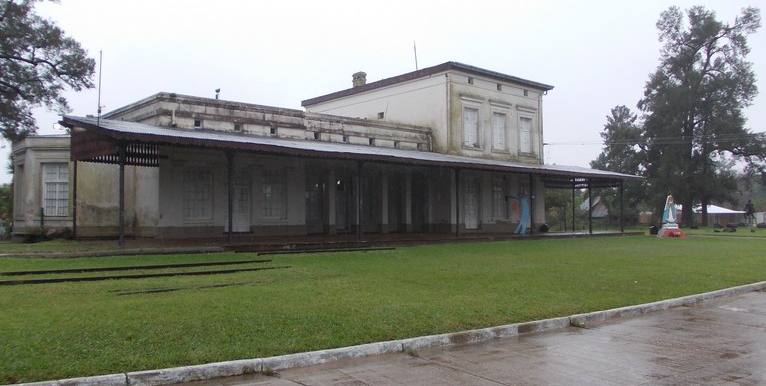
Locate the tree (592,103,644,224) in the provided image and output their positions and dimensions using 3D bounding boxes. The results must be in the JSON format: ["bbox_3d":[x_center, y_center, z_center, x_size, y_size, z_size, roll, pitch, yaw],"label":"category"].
[{"bbox_3d":[28.834,-3.497,76.000,6.500,14.600,6.500,-1,-3,21],"label":"tree"}]

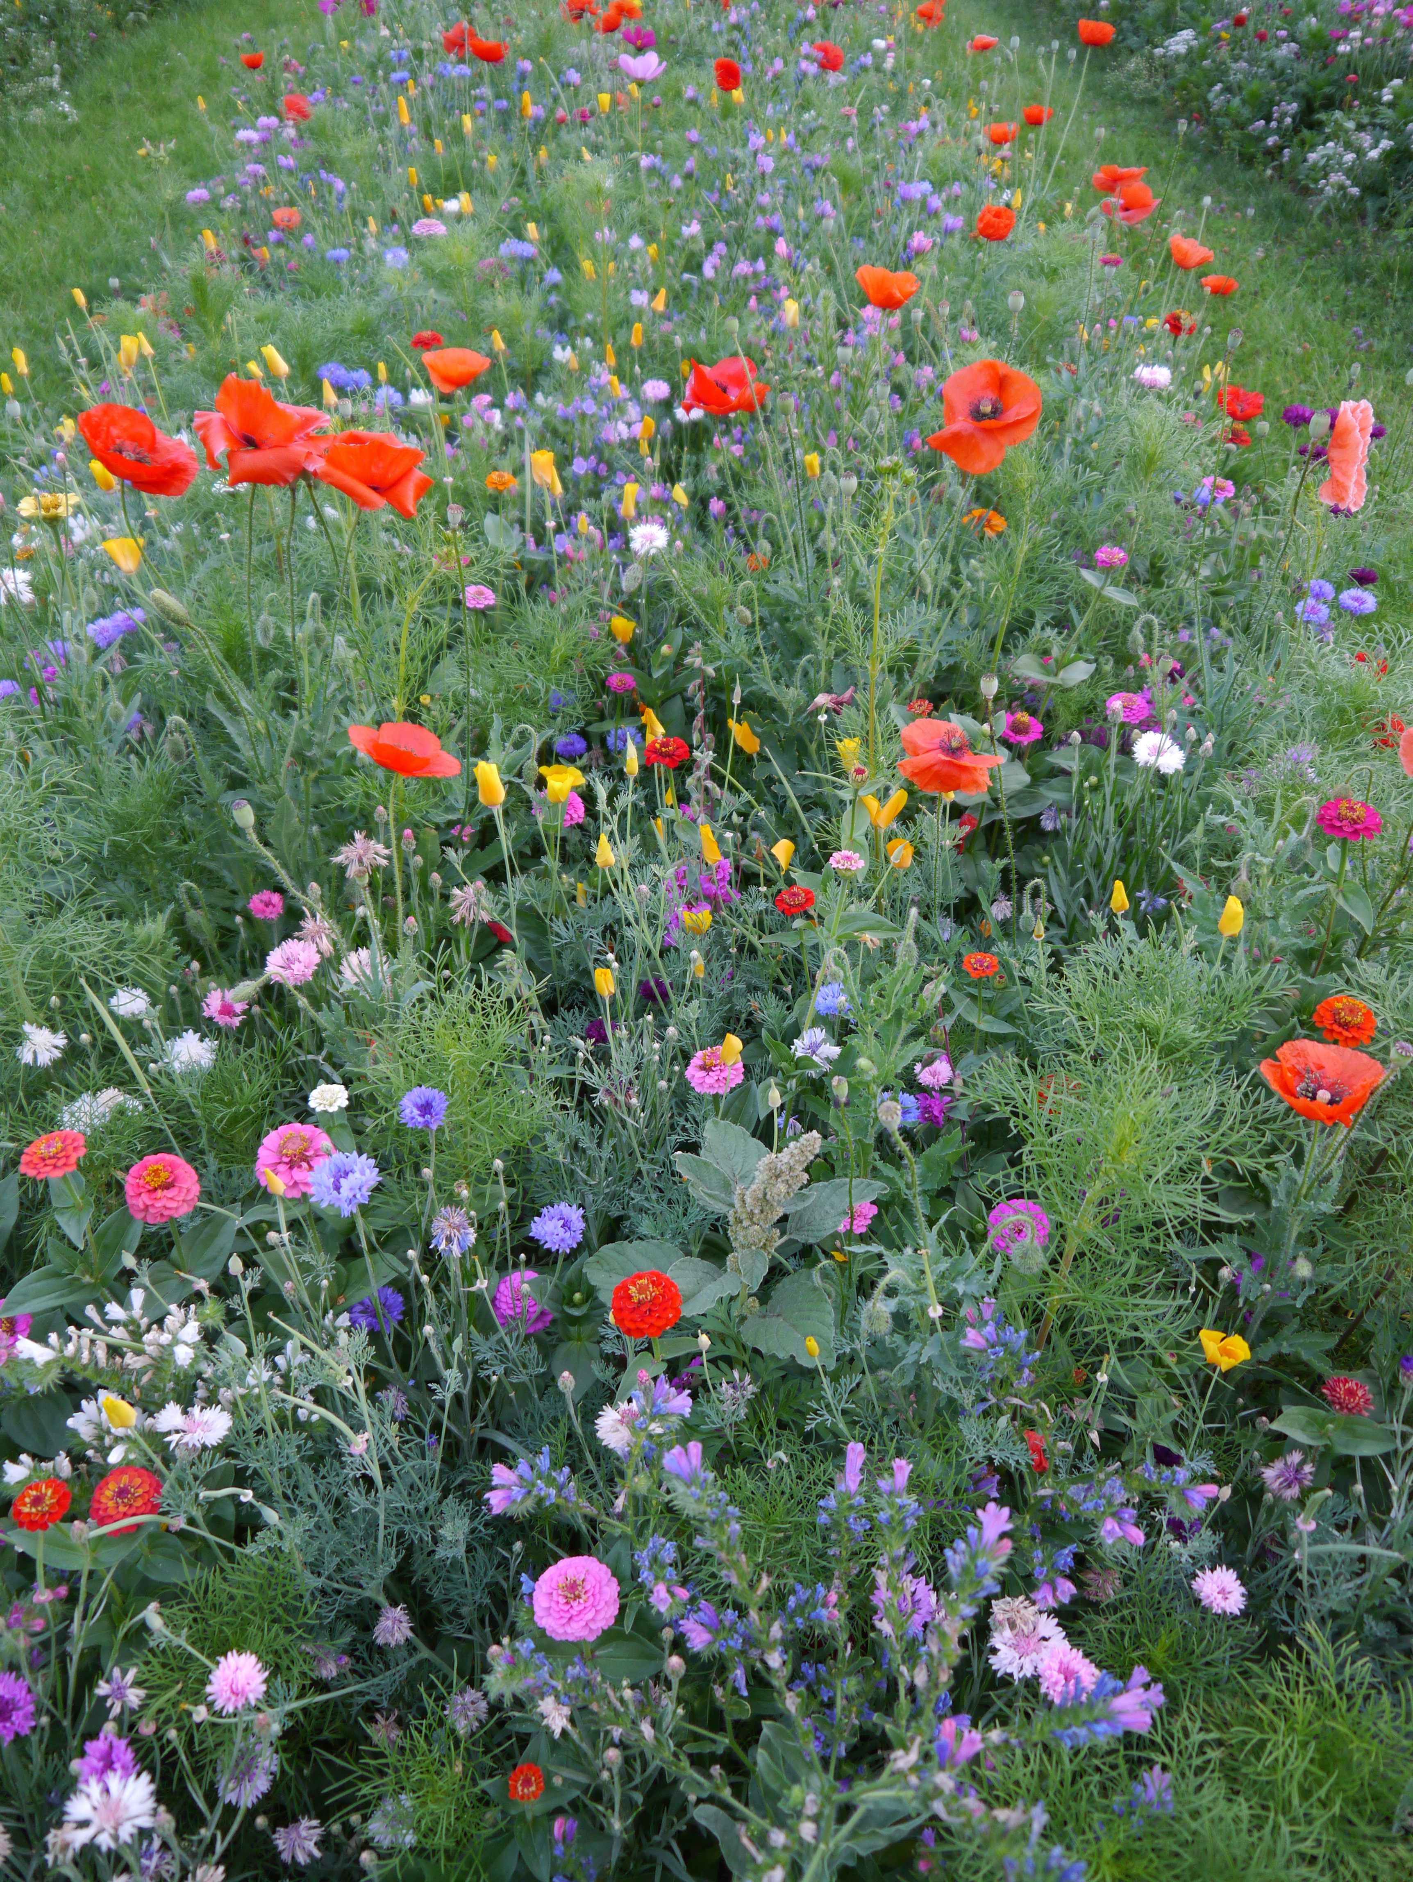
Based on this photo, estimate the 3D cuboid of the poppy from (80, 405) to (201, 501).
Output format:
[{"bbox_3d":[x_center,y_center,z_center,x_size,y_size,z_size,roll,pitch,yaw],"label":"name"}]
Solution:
[{"bbox_3d":[-0.452,-0.389,1.210,0.099,0.045,0.099,1,54,-27],"label":"poppy"}]

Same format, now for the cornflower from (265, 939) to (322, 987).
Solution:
[{"bbox_3d":[-0.363,0.019,1.340,0.049,0.032,0.047,-14,54,-15],"label":"cornflower"}]

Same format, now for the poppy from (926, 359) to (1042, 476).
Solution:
[{"bbox_3d":[0.233,-0.437,1.270,0.092,0.088,0.050,7,-2,8],"label":"poppy"}]

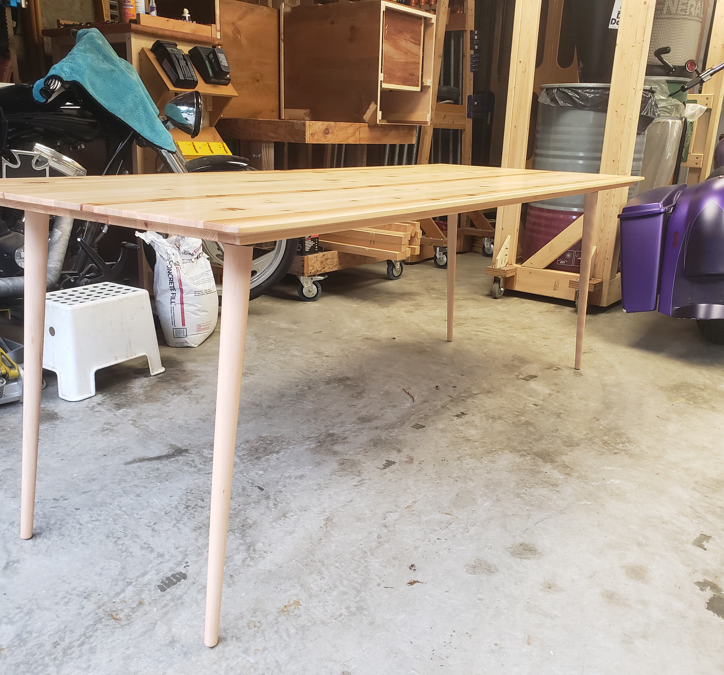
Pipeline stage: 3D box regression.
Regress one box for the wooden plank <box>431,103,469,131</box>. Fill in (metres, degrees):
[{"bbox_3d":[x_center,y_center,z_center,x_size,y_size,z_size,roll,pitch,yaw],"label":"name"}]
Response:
[{"bbox_3d":[0.584,-1.496,4.584,0.039,0.142,0.460,13,20,33],"label":"wooden plank"}]

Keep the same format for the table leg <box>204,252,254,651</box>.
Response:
[{"bbox_3d":[-0.222,0.180,1.090,0.049,0.707,0.049,13,13,33],"label":"table leg"}]

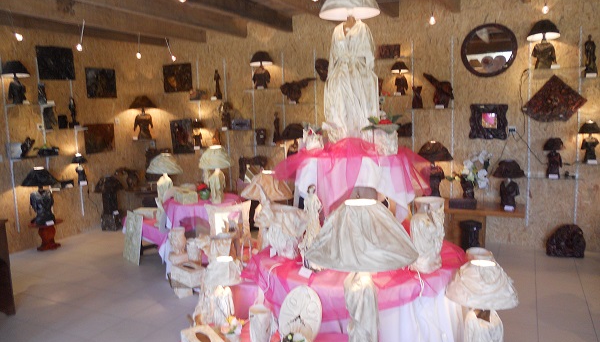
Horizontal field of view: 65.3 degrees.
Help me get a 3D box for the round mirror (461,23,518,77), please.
[{"bbox_3d":[1.999,-1.274,4.931,0.555,0.550,0.040,1,8,26],"label":"round mirror"}]

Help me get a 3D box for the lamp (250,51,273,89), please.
[{"bbox_3d":[-0.509,-1.343,6.192,0.295,0.470,0.290,2,8,26],"label":"lamp"}]

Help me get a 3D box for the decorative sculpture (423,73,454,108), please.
[{"bbox_3d":[1.570,-0.906,5.266,0.310,0.380,0.180,2,8,26],"label":"decorative sculpture"}]

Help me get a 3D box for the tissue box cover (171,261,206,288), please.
[{"bbox_3d":[-0.710,0.663,3.000,0.218,0.085,0.118,6,11,44],"label":"tissue box cover"}]

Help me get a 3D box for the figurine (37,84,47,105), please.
[{"bbox_3d":[-2.957,-0.882,5.380,0.060,0.233,0.075,2,9,26],"label":"figurine"}]

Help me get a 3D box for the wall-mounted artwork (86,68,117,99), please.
[{"bbox_3d":[-2.746,-1.212,6.494,0.030,0.395,0.500,1,8,26],"label":"wall-mounted artwork"}]

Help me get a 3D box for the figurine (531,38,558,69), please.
[{"bbox_3d":[2.410,-1.141,4.613,0.230,0.265,0.150,2,9,26],"label":"figurine"}]

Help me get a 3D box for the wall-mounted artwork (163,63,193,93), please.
[{"bbox_3d":[-1.765,-1.343,6.775,0.500,0.390,0.030,1,8,26],"label":"wall-mounted artwork"}]

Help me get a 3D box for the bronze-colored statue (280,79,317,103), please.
[{"bbox_3d":[-0.019,-1.037,6.030,0.490,0.290,0.180,2,8,26],"label":"bronze-colored statue"}]

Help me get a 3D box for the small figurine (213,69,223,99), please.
[{"bbox_3d":[-1.112,-1.166,6.346,0.095,0.400,0.090,2,9,26],"label":"small figurine"}]

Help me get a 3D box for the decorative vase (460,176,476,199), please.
[{"bbox_3d":[1.798,0.187,5.010,0.150,0.255,0.140,1,8,26],"label":"decorative vase"}]

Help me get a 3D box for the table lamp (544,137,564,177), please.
[{"bbox_3d":[2.555,-0.129,4.707,0.195,0.417,0.195,2,9,26],"label":"table lamp"}]

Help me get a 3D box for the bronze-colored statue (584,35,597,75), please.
[{"bbox_3d":[2.859,-1.147,4.607,0.110,0.375,0.100,2,8,26],"label":"bronze-colored statue"}]

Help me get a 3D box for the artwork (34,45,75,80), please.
[{"bbox_3d":[-2.929,-1.290,5.632,0.040,0.378,0.480,2,9,26],"label":"artwork"}]

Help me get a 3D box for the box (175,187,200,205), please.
[{"bbox_3d":[-1.169,0.269,4.892,0.150,0.098,0.294,-6,8,-26],"label":"box"}]

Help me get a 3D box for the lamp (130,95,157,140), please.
[{"bbox_3d":[-2.294,-0.784,6.860,0.380,0.660,0.370,-4,7,-19],"label":"lamp"}]

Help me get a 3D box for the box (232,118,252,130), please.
[{"bbox_3d":[-0.776,-0.618,6.266,0.250,0.143,0.120,2,9,26],"label":"box"}]

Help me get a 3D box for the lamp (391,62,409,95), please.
[{"bbox_3d":[1.123,-1.047,5.270,0.200,0.375,0.200,1,8,22],"label":"lamp"}]

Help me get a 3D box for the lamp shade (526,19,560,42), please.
[{"bbox_3d":[2.451,-1.415,4.712,0.330,0.215,0.330,2,8,26],"label":"lamp shade"}]

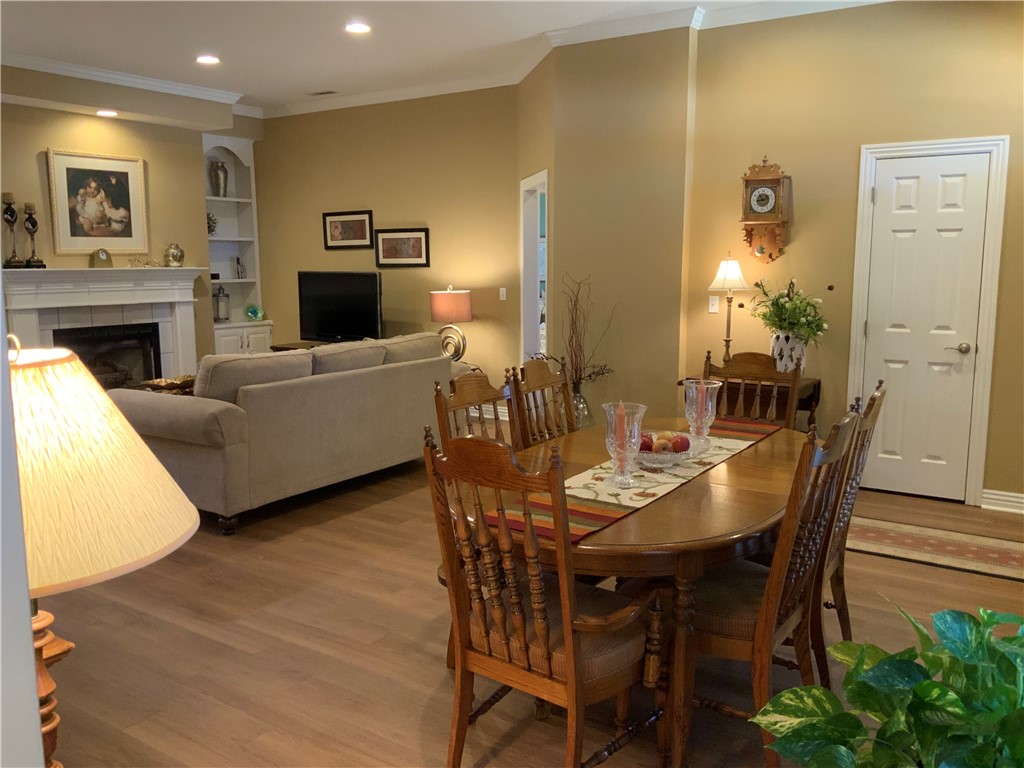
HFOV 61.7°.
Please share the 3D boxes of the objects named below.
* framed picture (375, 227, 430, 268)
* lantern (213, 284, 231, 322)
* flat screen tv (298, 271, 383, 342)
[{"bbox_3d":[-1.068,-1.304,8.247,0.672,0.376,0.030,5,10,33],"label":"framed picture"},{"bbox_3d":[-3.064,-0.846,9.051,0.135,0.390,0.135,-8,11,-41],"label":"lantern"},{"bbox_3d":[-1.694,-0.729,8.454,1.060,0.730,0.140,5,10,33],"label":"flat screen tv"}]

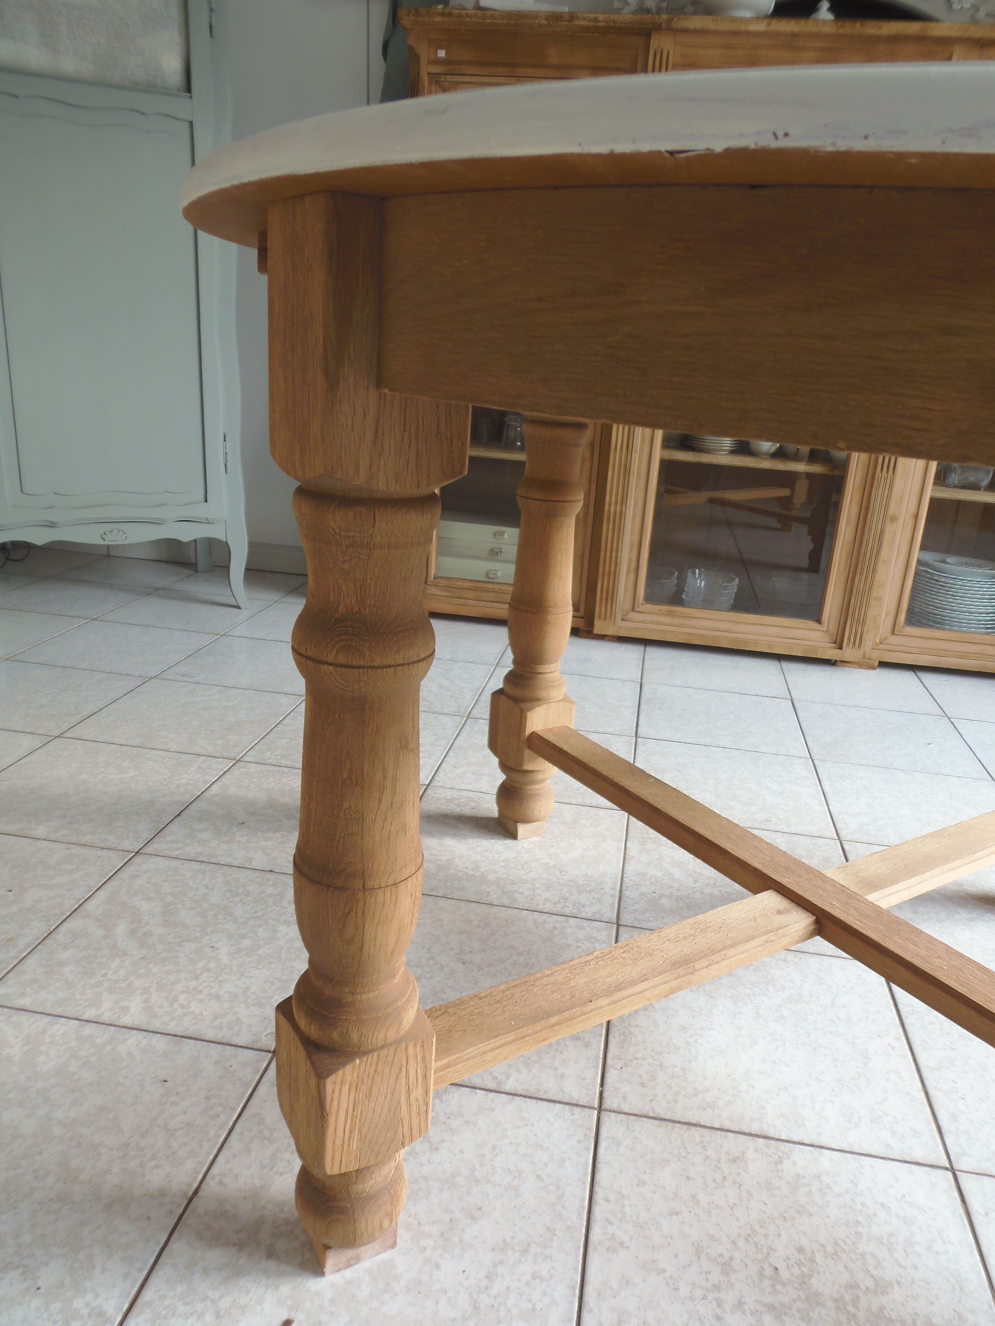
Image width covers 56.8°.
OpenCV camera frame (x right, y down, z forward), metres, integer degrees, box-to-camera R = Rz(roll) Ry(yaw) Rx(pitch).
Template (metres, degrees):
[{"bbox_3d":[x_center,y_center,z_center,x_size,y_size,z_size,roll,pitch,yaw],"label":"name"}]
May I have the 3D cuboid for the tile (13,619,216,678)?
[{"bbox_3d":[-0.809,-0.030,1.981,0.312,0.010,0.295,6,19,9],"label":"tile"}]

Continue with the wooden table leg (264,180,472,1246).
[{"bbox_3d":[-0.091,0.103,0.609,0.087,0.732,0.087,-8,22,-33],"label":"wooden table leg"}]

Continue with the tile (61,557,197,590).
[{"bbox_3d":[-1.046,-0.256,2.676,0.319,0.009,0.309,7,18,8],"label":"tile"}]

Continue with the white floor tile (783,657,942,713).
[{"bbox_3d":[0.791,0.052,2.023,0.312,0.010,0.295,6,19,9],"label":"white floor tile"}]

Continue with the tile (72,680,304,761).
[{"bbox_3d":[-0.566,0.099,1.704,0.319,0.009,0.309,7,18,8],"label":"tile"}]

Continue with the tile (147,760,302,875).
[{"bbox_3d":[-0.300,0.229,1.365,0.319,0.009,0.309,7,18,8],"label":"tile"}]

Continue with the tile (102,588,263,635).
[{"bbox_3d":[-0.757,-0.123,2.256,0.312,0.010,0.295,6,19,9],"label":"tile"}]

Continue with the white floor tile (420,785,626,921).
[{"bbox_3d":[0.018,0.266,1.321,0.319,0.009,0.309,7,18,8],"label":"white floor tile"}]

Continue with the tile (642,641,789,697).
[{"bbox_3d":[0.481,0.017,2.069,0.312,0.010,0.295,6,19,9],"label":"tile"}]

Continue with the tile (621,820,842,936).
[{"bbox_3d":[0.325,0.296,1.244,0.312,0.010,0.295,6,19,9],"label":"tile"}]

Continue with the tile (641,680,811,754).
[{"bbox_3d":[0.439,0.114,1.865,0.319,0.009,0.309,7,18,8],"label":"tile"}]

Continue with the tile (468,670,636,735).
[{"bbox_3d":[0.121,0.078,1.909,0.319,0.009,0.309,7,18,8],"label":"tile"}]

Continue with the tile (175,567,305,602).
[{"bbox_3d":[-0.705,-0.216,2.531,0.312,0.010,0.295,6,19,9],"label":"tile"}]

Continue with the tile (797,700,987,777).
[{"bbox_3d":[0.739,0.145,1.748,0.312,0.010,0.295,6,19,9],"label":"tile"}]

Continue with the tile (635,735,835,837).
[{"bbox_3d":[0.388,0.208,1.571,0.319,0.009,0.309,7,18,8],"label":"tile"}]

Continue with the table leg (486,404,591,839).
[{"bbox_3d":[0.061,-0.101,1.256,0.087,0.732,0.087,-9,22,-35],"label":"table leg"}]

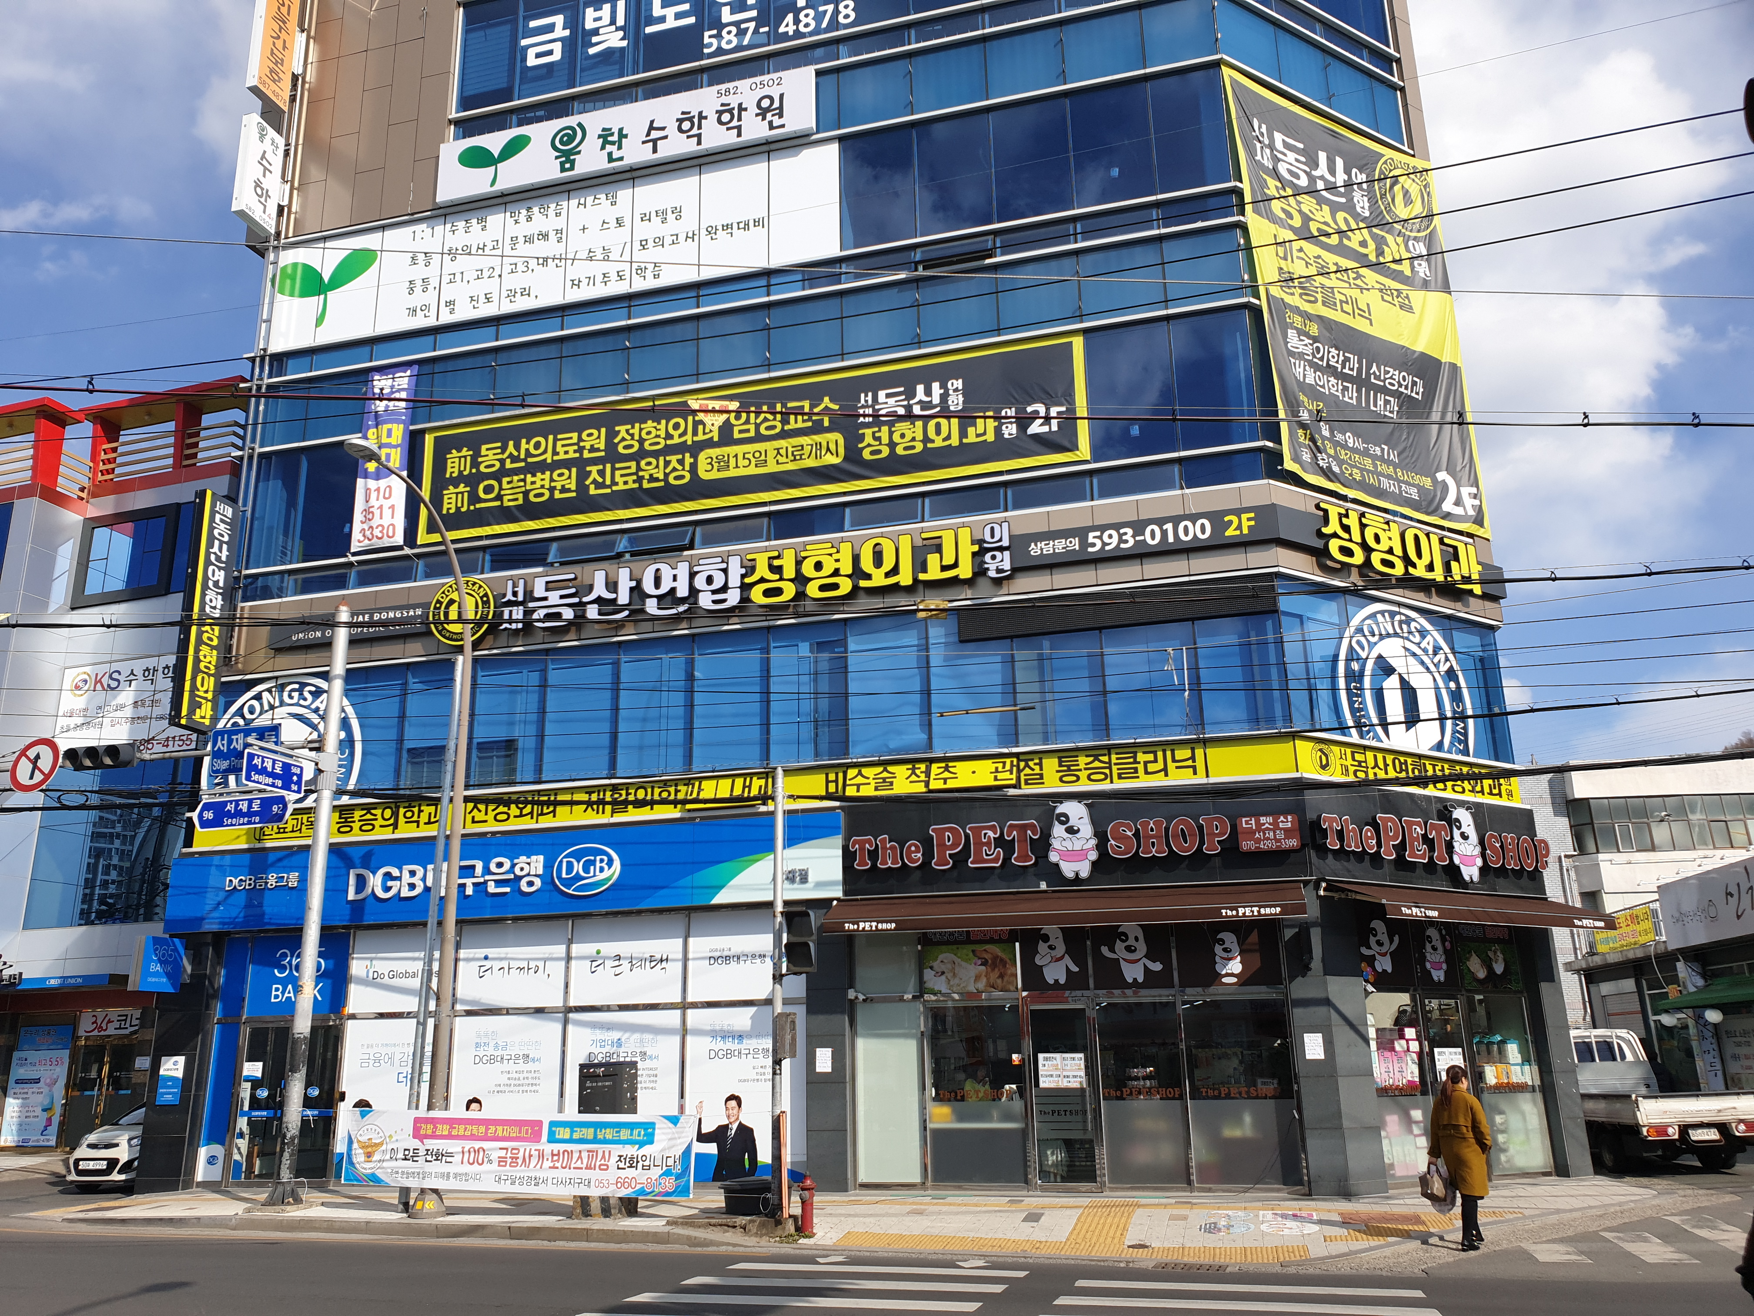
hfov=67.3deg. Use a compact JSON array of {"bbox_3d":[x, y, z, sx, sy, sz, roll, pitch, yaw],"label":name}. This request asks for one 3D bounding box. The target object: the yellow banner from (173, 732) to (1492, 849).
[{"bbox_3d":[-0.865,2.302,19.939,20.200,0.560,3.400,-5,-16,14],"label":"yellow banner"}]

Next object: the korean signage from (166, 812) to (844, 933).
[{"bbox_3d":[-5.756,3.225,19.380,11.000,1.160,0.200,-5,-16,14],"label":"korean signage"}]

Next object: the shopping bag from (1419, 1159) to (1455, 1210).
[{"bbox_3d":[5.474,5.146,12.866,0.320,0.480,0.200,-3,-16,5],"label":"shopping bag"}]

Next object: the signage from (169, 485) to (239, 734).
[{"bbox_3d":[-11.160,-0.765,21.938,0.217,4.041,0.771,-5,-16,14],"label":"signage"}]

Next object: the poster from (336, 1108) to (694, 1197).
[{"bbox_3d":[-4.569,6.126,16.369,5.100,0.900,0.050,-7,-17,18],"label":"poster"}]

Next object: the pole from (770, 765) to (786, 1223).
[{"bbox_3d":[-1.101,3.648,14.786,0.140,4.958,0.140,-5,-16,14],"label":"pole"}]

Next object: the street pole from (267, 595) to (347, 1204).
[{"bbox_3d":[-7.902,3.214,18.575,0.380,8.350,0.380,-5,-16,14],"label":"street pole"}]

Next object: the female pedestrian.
[{"bbox_3d":[5.692,4.850,12.846,0.400,1.663,0.520,13,-21,-40],"label":"female pedestrian"}]

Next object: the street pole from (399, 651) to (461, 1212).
[{"bbox_3d":[-5.615,3.291,16.695,0.150,6.935,0.150,-4,-16,15],"label":"street pole"}]

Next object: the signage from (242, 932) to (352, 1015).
[{"bbox_3d":[-8.976,4.905,20.384,1.800,1.240,0.080,-5,-16,14],"label":"signage"}]

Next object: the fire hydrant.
[{"bbox_3d":[-0.742,5.872,14.172,0.180,0.617,0.200,-10,-18,29],"label":"fire hydrant"}]

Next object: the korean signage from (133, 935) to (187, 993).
[{"bbox_3d":[-10.756,4.589,19.763,0.220,0.800,0.790,-5,-16,14],"label":"korean signage"}]

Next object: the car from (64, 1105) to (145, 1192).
[{"bbox_3d":[-11.489,7.901,21.862,1.600,1.490,3.600,-5,-16,14],"label":"car"}]

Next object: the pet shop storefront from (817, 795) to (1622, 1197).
[{"bbox_3d":[4.532,4.379,17.509,9.800,4.850,4.000,-5,-16,14],"label":"pet shop storefront"}]

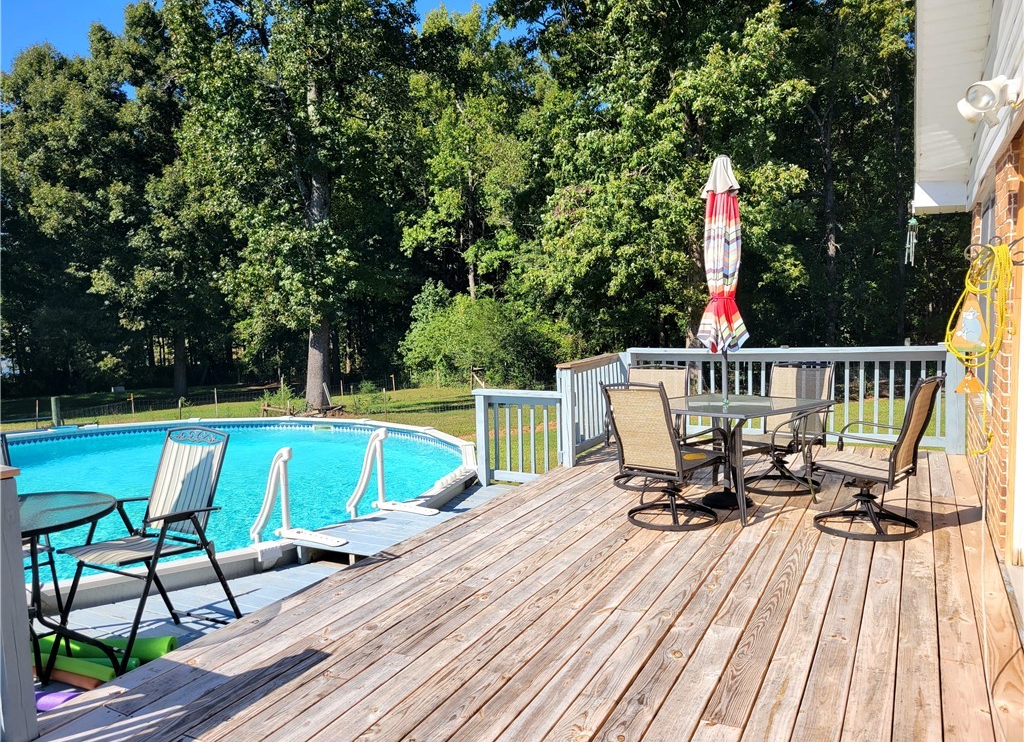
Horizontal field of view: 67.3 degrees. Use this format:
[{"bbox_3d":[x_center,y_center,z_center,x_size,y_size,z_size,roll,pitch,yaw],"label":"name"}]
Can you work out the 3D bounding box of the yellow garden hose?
[{"bbox_3d":[2.250,-0.108,3.685,0.300,1.050,0.250,1,6,28],"label":"yellow garden hose"}]

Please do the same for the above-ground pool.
[{"bbox_3d":[-4.024,1.657,7.875,7.300,1.300,7.300,1,6,28],"label":"above-ground pool"}]

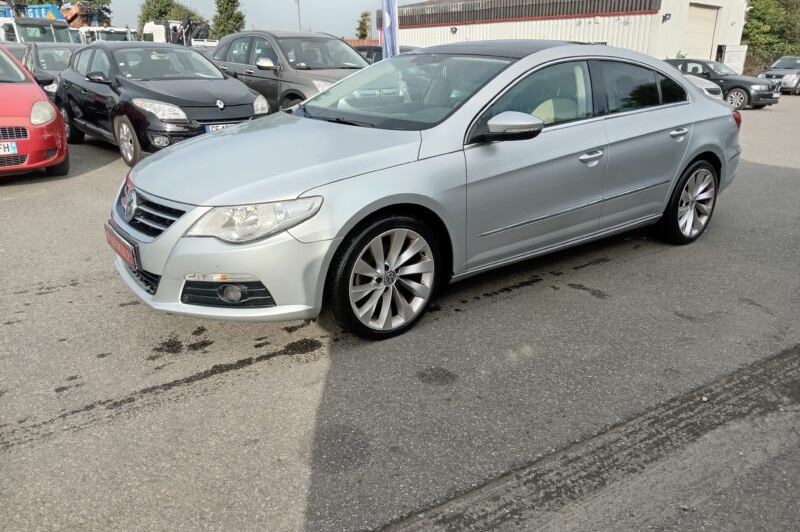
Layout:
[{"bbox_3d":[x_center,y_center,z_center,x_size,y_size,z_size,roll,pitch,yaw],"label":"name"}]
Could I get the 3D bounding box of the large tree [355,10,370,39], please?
[{"bbox_3d":[-3.220,-19.793,51.351,1.600,5.700,1.600,1,19,0],"label":"large tree"}]

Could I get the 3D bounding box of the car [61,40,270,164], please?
[{"bbox_3d":[-3.505,-2.413,8.277,1.820,1.480,4.300,-16,25,-39],"label":"car"}]

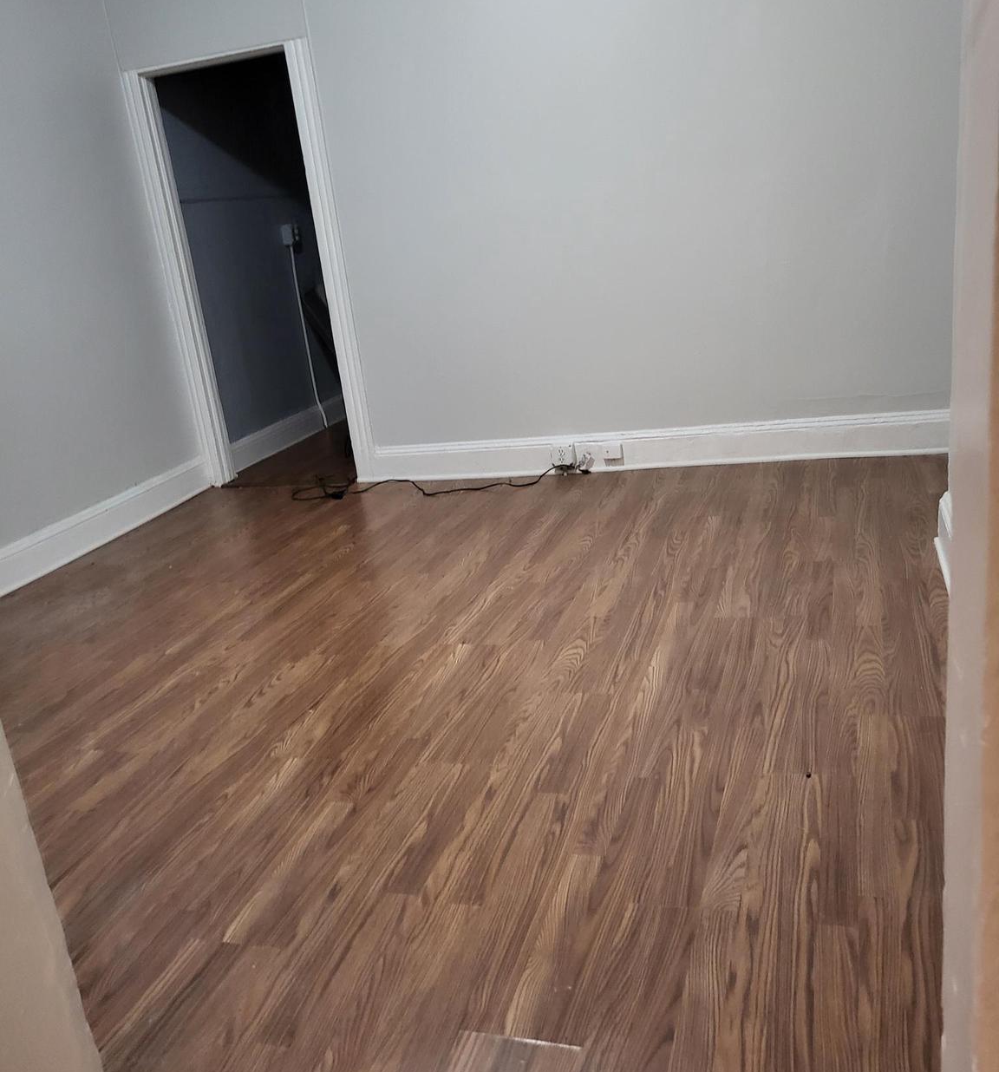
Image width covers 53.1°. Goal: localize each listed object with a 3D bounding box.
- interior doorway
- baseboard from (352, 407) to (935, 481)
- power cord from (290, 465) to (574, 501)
[{"bbox_3d":[-1.216,-1.261,5.011,0.790,2.056,0.160,-2,18,18],"label":"interior doorway"},{"bbox_3d":[0.668,-0.406,4.651,2.731,0.188,0.033,-2,18,18],"label":"baseboard"},{"bbox_3d":[-0.344,-0.277,4.891,1.398,0.050,0.450,-2,18,18],"label":"power cord"}]

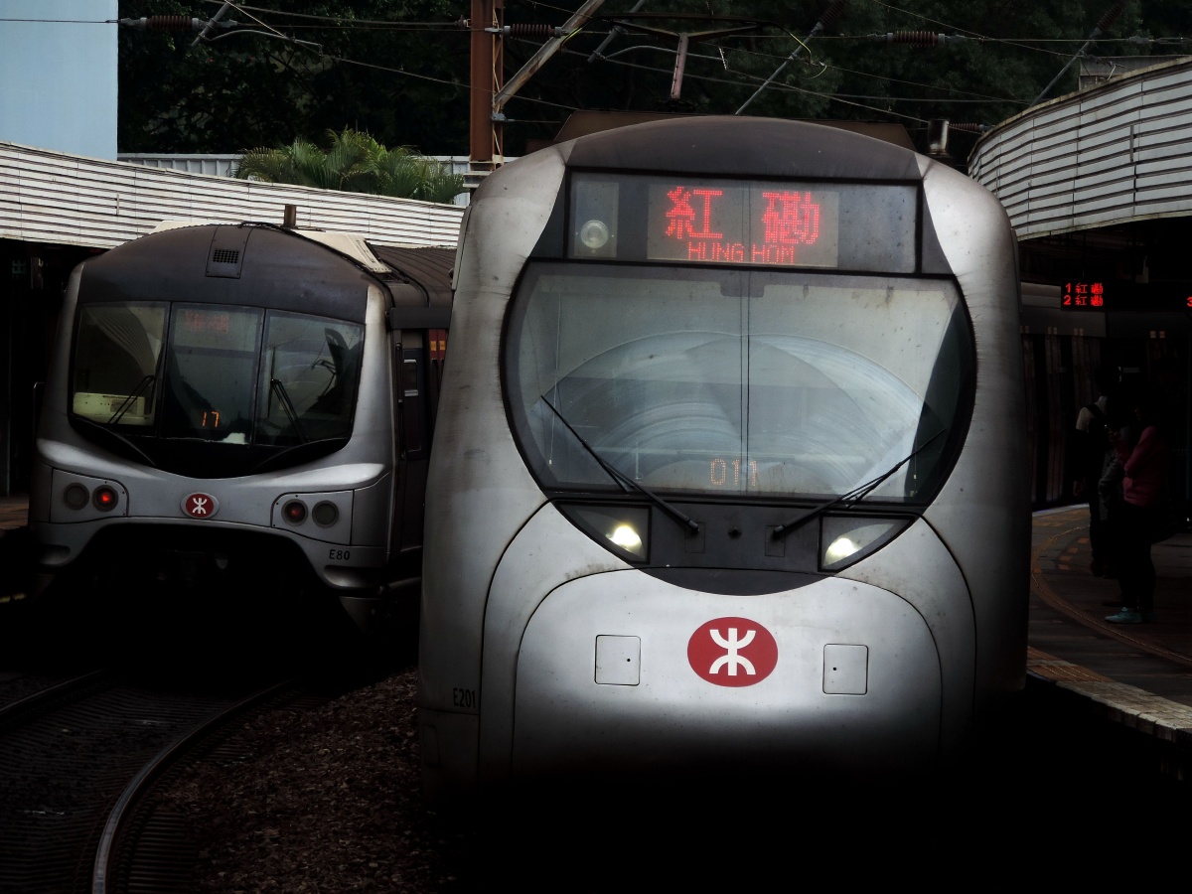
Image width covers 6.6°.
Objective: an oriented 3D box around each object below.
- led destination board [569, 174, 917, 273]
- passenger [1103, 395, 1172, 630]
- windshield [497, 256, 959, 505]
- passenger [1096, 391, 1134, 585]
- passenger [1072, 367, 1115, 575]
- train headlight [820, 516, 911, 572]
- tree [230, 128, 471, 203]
[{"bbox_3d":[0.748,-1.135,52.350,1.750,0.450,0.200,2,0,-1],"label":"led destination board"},{"bbox_3d":[3.678,0.407,70.000,0.420,1.580,0.450,0,0,-6],"label":"passenger"},{"bbox_3d":[0.723,-0.323,52.000,2.330,1.170,0.500,2,0,-1],"label":"windshield"},{"bbox_3d":[3.826,0.347,76.000,0.340,1.560,0.460,0,0,9],"label":"passenger"},{"bbox_3d":[4.123,0.195,84.500,0.500,1.710,0.360,0,0,-18],"label":"passenger"},{"bbox_3d":[1.346,0.485,51.750,0.460,0.280,0.200,2,0,-3],"label":"train headlight"},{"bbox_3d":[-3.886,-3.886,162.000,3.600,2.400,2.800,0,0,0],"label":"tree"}]

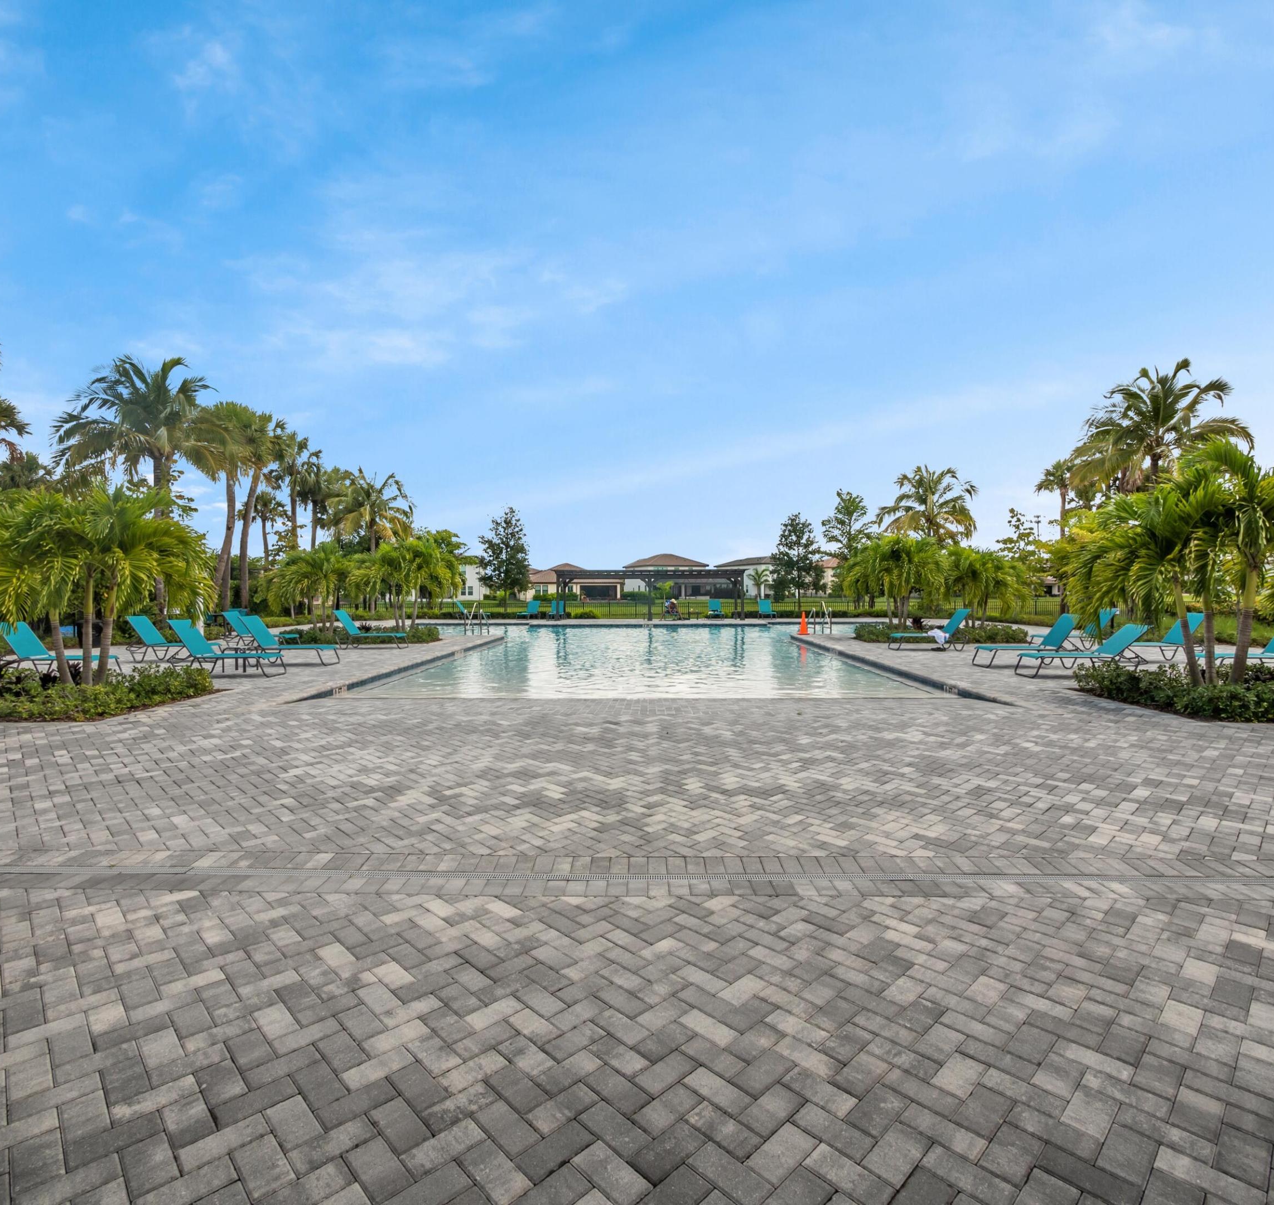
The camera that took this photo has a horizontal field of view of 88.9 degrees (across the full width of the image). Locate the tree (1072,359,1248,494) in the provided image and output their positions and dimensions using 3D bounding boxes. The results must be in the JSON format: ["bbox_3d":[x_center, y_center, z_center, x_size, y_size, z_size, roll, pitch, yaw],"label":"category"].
[{"bbox_3d":[18.102,-3.666,22.440,6.100,9.400,6.100,0,1,1],"label":"tree"}]

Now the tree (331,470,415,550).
[{"bbox_3d":[-14.469,-3.195,35.437,4.200,8.215,4.200,0,1,0],"label":"tree"}]

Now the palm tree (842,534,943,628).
[{"bbox_3d":[8.058,-0.481,20.375,2.800,3.253,2.800,0,1,0],"label":"palm tree"}]

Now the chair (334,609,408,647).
[{"bbox_3d":[-6.950,0.712,17.043,1.780,0.970,0.670,0,1,-4],"label":"chair"}]

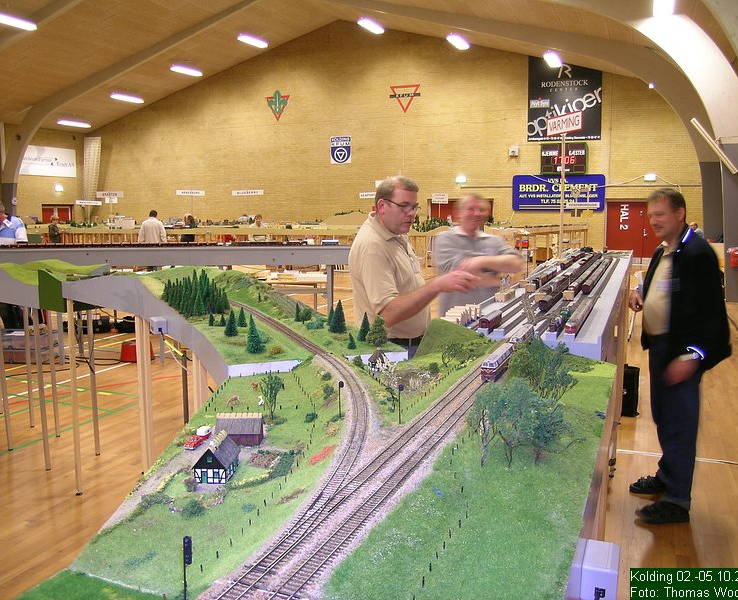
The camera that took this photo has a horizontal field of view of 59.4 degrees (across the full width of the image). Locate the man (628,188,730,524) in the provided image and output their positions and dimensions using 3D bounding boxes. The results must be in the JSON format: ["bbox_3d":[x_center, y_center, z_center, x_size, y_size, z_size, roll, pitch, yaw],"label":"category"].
[{"bbox_3d":[1.715,0.290,3.586,0.460,1.800,0.520,0,8,-3],"label":"man"}]

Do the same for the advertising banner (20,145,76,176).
[{"bbox_3d":[-13.794,-5.925,27.733,0.050,1.202,3.150,3,8,23],"label":"advertising banner"}]

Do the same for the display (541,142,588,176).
[{"bbox_3d":[6.502,-4.713,21.586,1.509,1.005,0.160,3,8,23],"label":"display"}]

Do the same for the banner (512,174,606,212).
[{"bbox_3d":[6.378,-3.587,21.833,3.035,1.245,0.050,3,8,23],"label":"banner"}]

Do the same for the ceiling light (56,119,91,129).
[{"bbox_3d":[-12.154,-7.251,26.705,0.300,0.130,1.600,-14,2,23],"label":"ceiling light"}]

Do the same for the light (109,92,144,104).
[{"bbox_3d":[-9.590,-7.988,25.785,0.280,0.110,1.500,3,8,23],"label":"light"}]

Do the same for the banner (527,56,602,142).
[{"bbox_3d":[6.424,-6.628,21.165,2.320,2.780,0.050,3,8,22],"label":"banner"}]

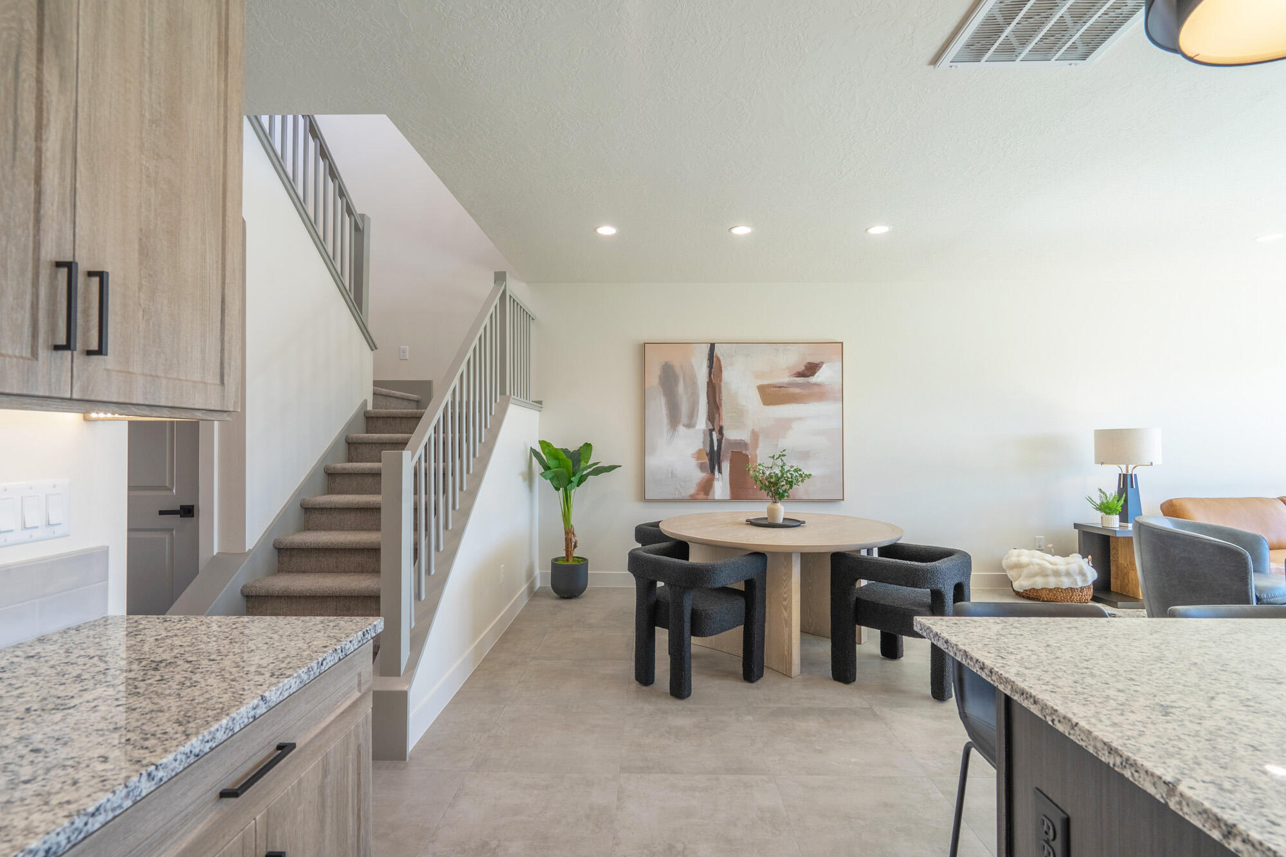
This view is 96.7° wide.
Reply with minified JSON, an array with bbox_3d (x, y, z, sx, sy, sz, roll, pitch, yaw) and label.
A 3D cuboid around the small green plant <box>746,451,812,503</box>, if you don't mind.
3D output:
[{"bbox_3d":[0.910,0.322,3.815,0.430,0.355,0.400,0,-1,1],"label":"small green plant"}]

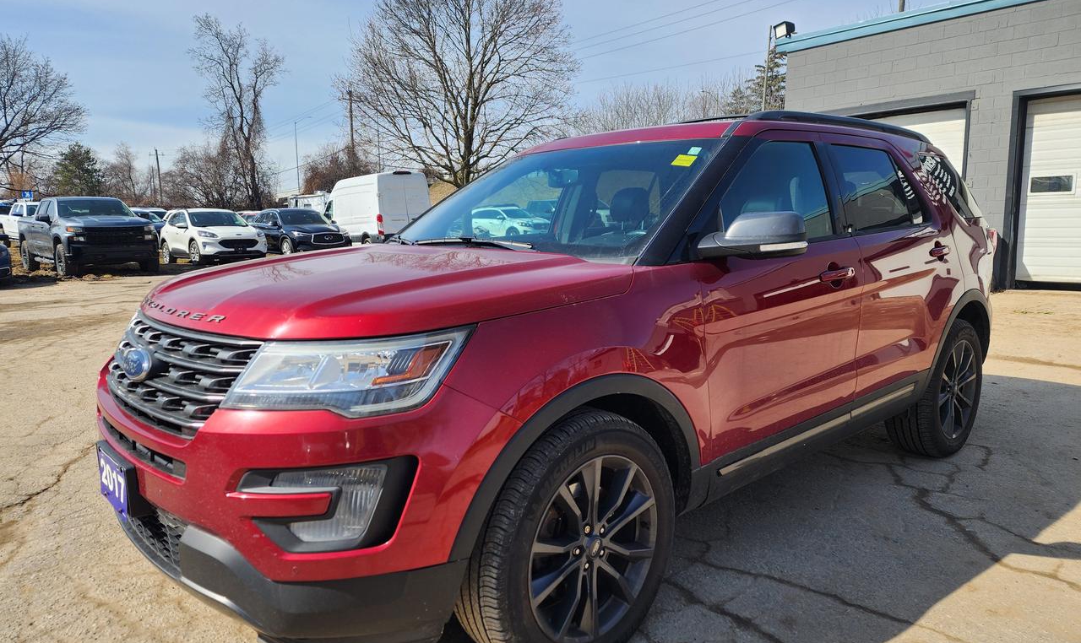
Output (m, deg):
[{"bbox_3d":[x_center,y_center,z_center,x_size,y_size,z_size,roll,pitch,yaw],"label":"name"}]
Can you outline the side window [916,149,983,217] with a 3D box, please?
[{"bbox_3d":[2.324,-0.758,4.038,0.900,0.350,0.100,-7,-1,-44],"label":"side window"}]

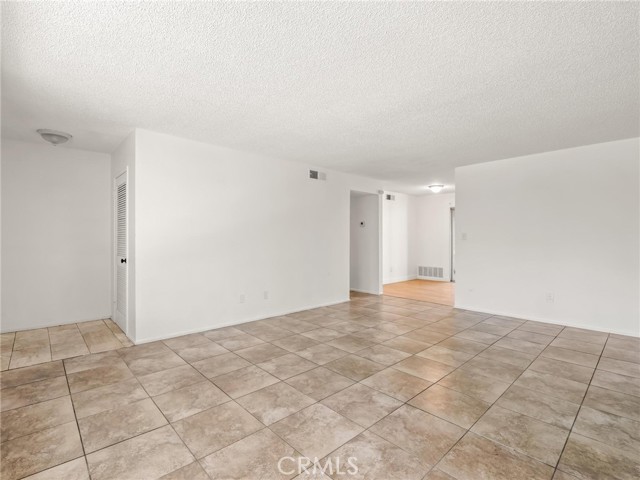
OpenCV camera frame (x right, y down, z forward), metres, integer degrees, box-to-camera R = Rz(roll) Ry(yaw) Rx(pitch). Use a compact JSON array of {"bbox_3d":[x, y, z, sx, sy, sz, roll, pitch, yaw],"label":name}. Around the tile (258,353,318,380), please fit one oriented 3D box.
[{"bbox_3d":[-0.308,1.229,2.896,0.450,0.015,0.450,0,0,-43],"label":"tile"}]

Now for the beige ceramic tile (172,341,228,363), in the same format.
[{"bbox_3d":[-1.295,1.231,3.268,0.450,0.015,0.450,0,0,-43],"label":"beige ceramic tile"}]

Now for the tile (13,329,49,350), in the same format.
[{"bbox_3d":[-3.555,1.216,3.654,0.306,0.012,0.879,0,0,-43],"label":"tile"}]

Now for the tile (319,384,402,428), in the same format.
[{"bbox_3d":[0.314,1.225,2.233,0.450,0.015,0.450,0,0,-43],"label":"tile"}]

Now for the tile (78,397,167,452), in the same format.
[{"bbox_3d":[-1.304,1.209,1.958,0.446,0.012,0.446,0,0,-43],"label":"tile"}]

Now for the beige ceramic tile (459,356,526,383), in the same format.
[{"bbox_3d":[1.621,1.212,2.800,0.446,0.012,0.446,0,0,-43],"label":"beige ceramic tile"}]

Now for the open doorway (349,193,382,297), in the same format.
[{"bbox_3d":[0.876,0.106,5.987,0.930,2.110,0.130,0,0,-42],"label":"open doorway"}]

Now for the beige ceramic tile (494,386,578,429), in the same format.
[{"bbox_3d":[1.570,1.193,2.138,0.440,0.012,0.440,0,0,-43],"label":"beige ceramic tile"}]

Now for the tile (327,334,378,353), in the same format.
[{"bbox_3d":[0.363,1.215,3.488,0.446,0.012,0.446,0,0,-43],"label":"tile"}]

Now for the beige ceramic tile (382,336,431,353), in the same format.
[{"bbox_3d":[0.965,1.173,3.305,0.437,0.012,0.437,0,0,-42],"label":"beige ceramic tile"}]

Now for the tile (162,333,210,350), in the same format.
[{"bbox_3d":[-1.562,1.197,3.516,0.440,0.012,0.440,0,0,-43],"label":"tile"}]

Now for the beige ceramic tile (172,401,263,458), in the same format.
[{"bbox_3d":[-0.637,1.167,1.851,0.437,0.012,0.437,0,0,-42],"label":"beige ceramic tile"}]

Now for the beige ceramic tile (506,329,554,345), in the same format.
[{"bbox_3d":[2.665,1.234,3.776,0.450,0.015,0.450,0,0,-43],"label":"beige ceramic tile"}]

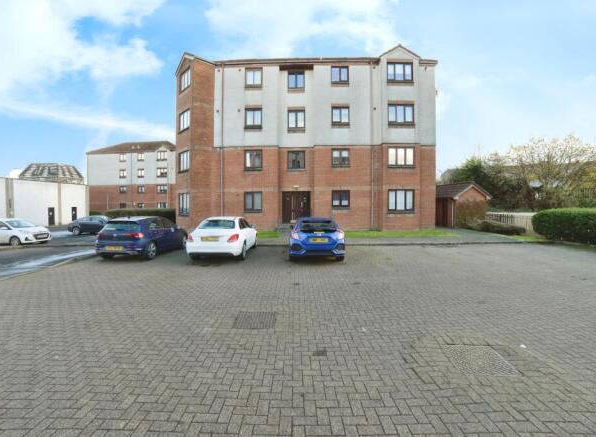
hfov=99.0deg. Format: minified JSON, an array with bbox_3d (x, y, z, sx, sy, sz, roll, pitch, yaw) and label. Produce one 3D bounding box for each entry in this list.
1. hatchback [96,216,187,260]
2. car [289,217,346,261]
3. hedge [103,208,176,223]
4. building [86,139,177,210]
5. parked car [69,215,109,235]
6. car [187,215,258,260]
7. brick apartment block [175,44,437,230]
[{"bbox_3d":[-5.970,0.650,10.480,1.820,1.470,4.290,0,2,2],"label":"hatchback"},{"bbox_3d":[0.670,0.670,10.000,1.820,1.430,4.500,0,2,1],"label":"car"},{"bbox_3d":[-13.700,0.000,24.000,7.500,1.750,1.600,0,2,0],"label":"hedge"},{"bbox_3d":[-26.900,-6.800,45.500,15.200,13.300,9.000,0,2,5],"label":"building"},{"bbox_3d":[-14.000,0.420,18.600,4.400,1.450,1.790,0,2,-2],"label":"parked car"},{"bbox_3d":[-2.750,0.660,10.180,1.830,1.440,4.680,0,2,-1],"label":"car"},{"bbox_3d":[0.250,-5.900,21.400,17.400,13.000,10.500,0,2,0],"label":"brick apartment block"}]

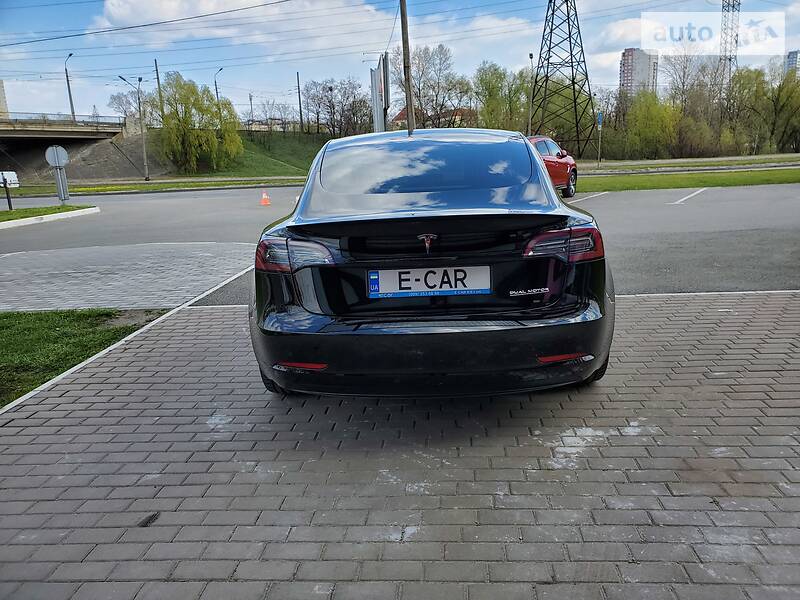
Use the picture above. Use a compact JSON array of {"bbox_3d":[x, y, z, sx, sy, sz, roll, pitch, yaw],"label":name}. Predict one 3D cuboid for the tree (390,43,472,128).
[{"bbox_3d":[5.219,-34.719,99.496,13.514,14.758,12.163,-2,13,0],"label":"tree"}]

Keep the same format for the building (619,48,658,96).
[{"bbox_3d":[205.915,-173.093,518.694,25.000,80.497,21.000,-6,14,-13],"label":"building"}]

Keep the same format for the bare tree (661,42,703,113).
[{"bbox_3d":[34.675,-24.675,73.774,4.918,13.039,4.918,-2,13,0],"label":"bare tree"}]

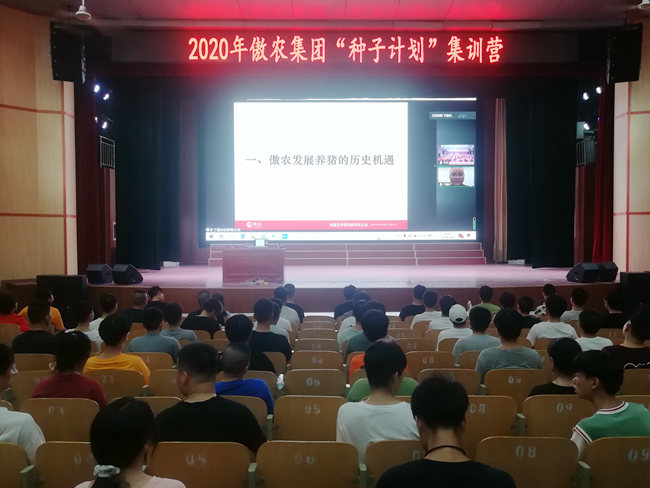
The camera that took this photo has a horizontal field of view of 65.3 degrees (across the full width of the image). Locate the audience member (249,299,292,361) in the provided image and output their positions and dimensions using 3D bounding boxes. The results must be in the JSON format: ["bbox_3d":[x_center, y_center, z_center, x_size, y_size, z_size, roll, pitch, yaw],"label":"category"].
[{"bbox_3d":[-0.587,1.211,5.314,0.520,1.340,0.750,0,1,0],"label":"audience member"}]

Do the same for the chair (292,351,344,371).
[{"bbox_3d":[-0.076,1.461,5.185,0.530,0.830,0.500,0,1,0],"label":"chair"}]

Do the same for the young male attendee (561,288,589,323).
[{"bbox_3d":[3.505,1.234,7.299,0.490,1.256,0.680,0,2,0],"label":"young male attendee"}]

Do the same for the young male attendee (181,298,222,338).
[{"bbox_3d":[-1.616,1.329,6.937,0.540,1.224,0.750,0,1,6],"label":"young male attendee"}]

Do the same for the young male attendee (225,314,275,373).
[{"bbox_3d":[-0.658,1.216,4.387,0.520,1.285,0.720,0,2,0],"label":"young male attendee"}]

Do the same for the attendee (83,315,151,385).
[{"bbox_3d":[-1.710,1.220,4.387,0.520,1.292,0.720,0,2,0],"label":"attendee"}]

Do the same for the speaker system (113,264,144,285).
[{"bbox_3d":[-5.145,0.789,13.200,0.540,0.470,0.580,1,2,36],"label":"speaker system"}]

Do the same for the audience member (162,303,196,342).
[{"bbox_3d":[-1.642,1.250,5.862,0.490,1.225,0.680,0,2,0],"label":"audience member"}]

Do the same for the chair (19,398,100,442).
[{"bbox_3d":[-1.721,1.417,3.584,0.530,0.830,0.550,0,1,0],"label":"chair"}]

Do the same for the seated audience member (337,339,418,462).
[{"bbox_3d":[0.298,1.143,2.816,0.470,1.320,0.720,0,2,0],"label":"seated audience member"}]

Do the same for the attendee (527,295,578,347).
[{"bbox_3d":[2.623,1.240,6.126,0.550,1.313,0.750,0,1,0],"label":"attendee"}]

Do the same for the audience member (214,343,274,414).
[{"bbox_3d":[-0.580,1.240,3.600,0.500,1.177,0.720,0,2,0],"label":"audience member"}]

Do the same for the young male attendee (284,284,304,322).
[{"bbox_3d":[-0.532,1.247,7.941,0.490,1.303,0.680,0,2,0],"label":"young male attendee"}]

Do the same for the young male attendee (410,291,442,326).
[{"bbox_3d":[1.422,1.256,7.298,0.490,1.236,0.680,0,2,0],"label":"young male attendee"}]

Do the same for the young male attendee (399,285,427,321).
[{"bbox_3d":[1.530,1.324,8.564,0.550,1.319,0.750,0,1,0],"label":"young male attendee"}]

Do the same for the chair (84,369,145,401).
[{"bbox_3d":[-1.658,1.420,4.251,0.520,0.850,0.540,0,2,0],"label":"chair"}]

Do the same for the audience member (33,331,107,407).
[{"bbox_3d":[-1.694,1.207,3.601,0.500,1.259,0.720,0,2,0],"label":"audience member"}]

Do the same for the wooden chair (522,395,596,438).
[{"bbox_3d":[1.542,1.398,3.584,0.530,0.830,0.550,0,1,0],"label":"wooden chair"}]

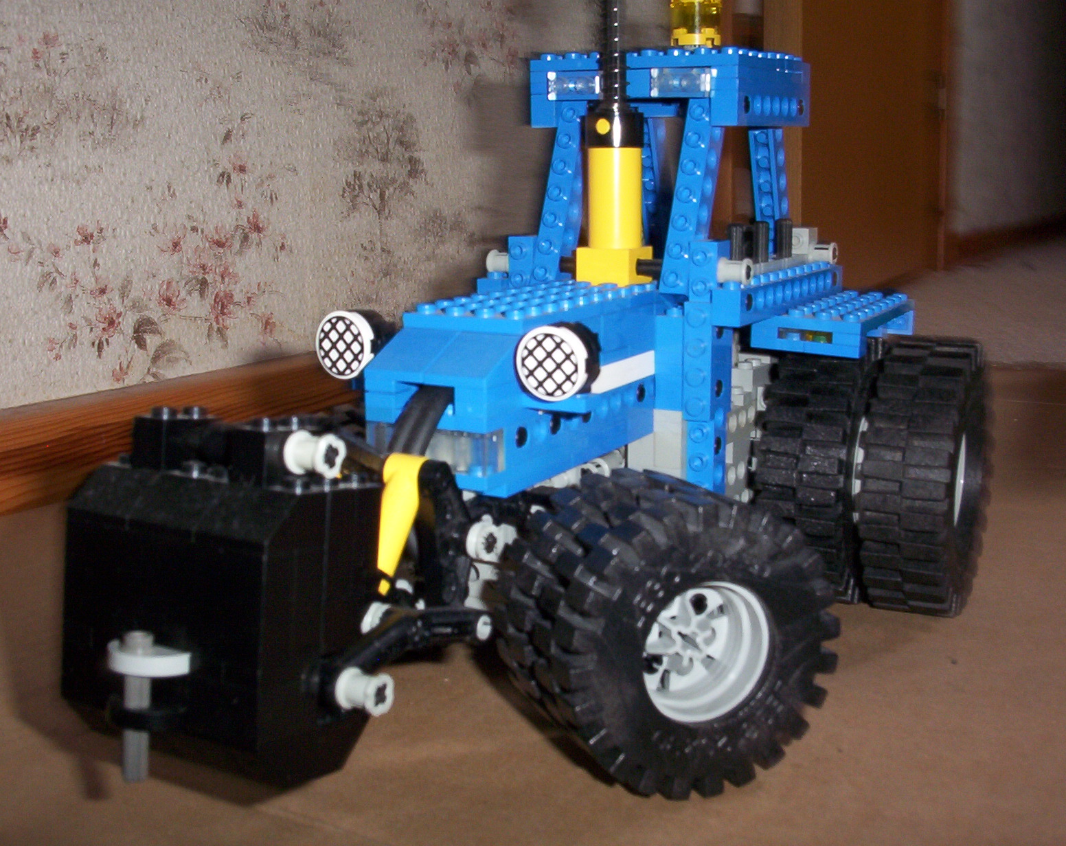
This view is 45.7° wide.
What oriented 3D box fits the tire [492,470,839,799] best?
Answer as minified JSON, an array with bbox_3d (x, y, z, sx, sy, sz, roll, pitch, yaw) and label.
[{"bbox_3d":[0.030,0.045,0.283,0.064,0.064,0.042,-5,10,-22],"label":"tire"}]

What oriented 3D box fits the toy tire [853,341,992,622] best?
[{"bbox_3d":[0.118,0.016,0.379,0.026,0.081,0.081,6,13,26],"label":"toy tire"}]

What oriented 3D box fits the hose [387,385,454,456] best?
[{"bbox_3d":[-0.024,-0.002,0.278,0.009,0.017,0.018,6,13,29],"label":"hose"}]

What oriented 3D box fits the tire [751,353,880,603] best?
[{"bbox_3d":[0.092,0.014,0.392,0.026,0.081,0.081,6,13,26],"label":"tire"}]

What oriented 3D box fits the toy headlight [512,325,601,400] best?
[{"bbox_3d":[0.005,-0.013,0.271,0.016,0.016,0.008,6,16,29],"label":"toy headlight"}]

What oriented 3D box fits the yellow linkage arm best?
[{"bbox_3d":[-0.028,0.021,0.275,0.009,0.033,0.009,6,-2,29],"label":"yellow linkage arm"}]

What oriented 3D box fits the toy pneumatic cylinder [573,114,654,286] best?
[{"bbox_3d":[0.023,-0.061,0.351,0.017,0.048,0.017,6,13,29],"label":"toy pneumatic cylinder"}]

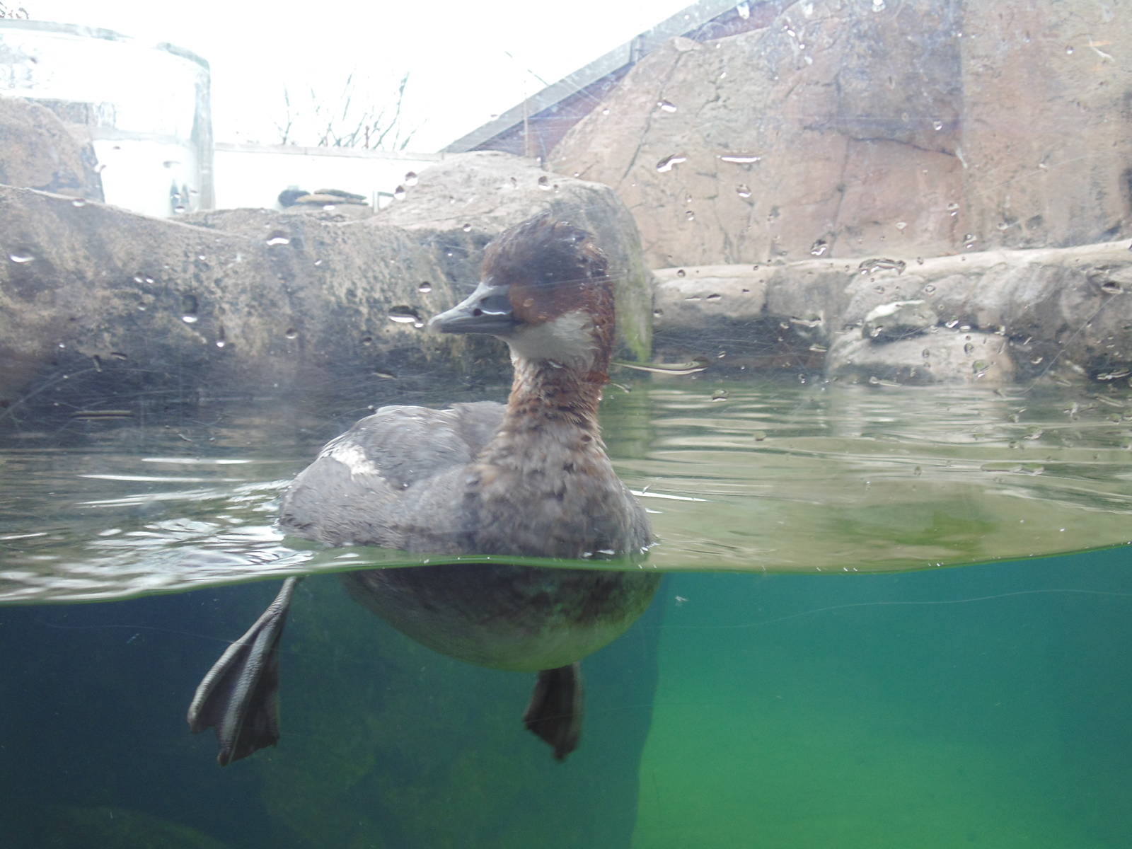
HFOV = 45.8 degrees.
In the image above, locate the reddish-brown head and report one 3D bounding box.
[{"bbox_3d":[-0.020,-0.056,0.579,0.084,0.070,0.050,-1,5,-19],"label":"reddish-brown head"}]

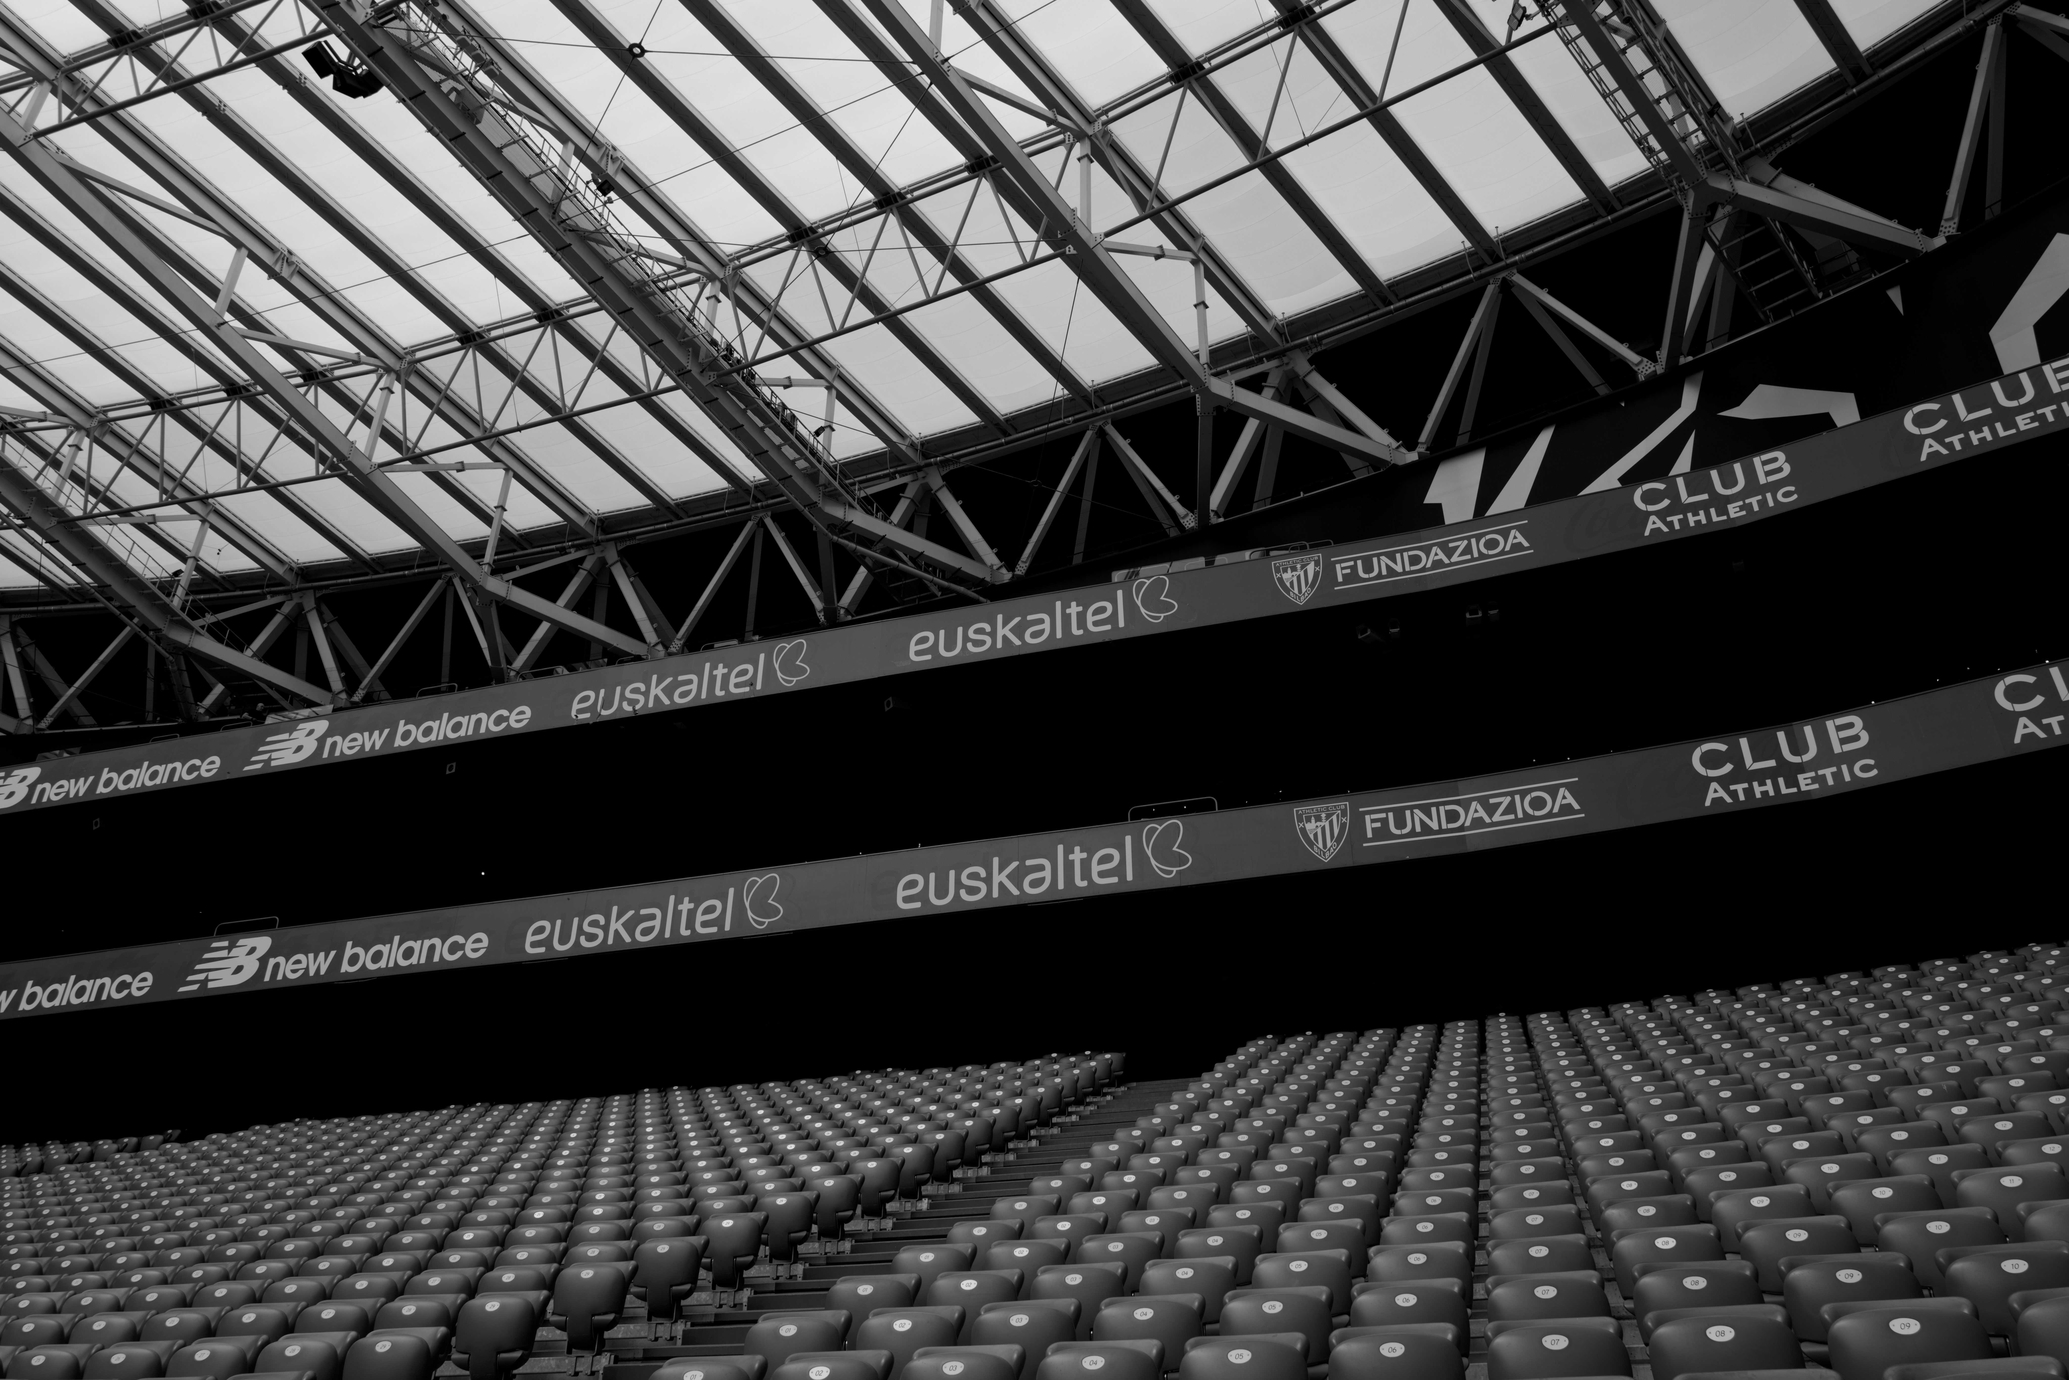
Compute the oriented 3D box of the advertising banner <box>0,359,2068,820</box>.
[{"bbox_3d":[-3.256,-0.640,26.172,35.474,1.062,1.161,-10,-31,17],"label":"advertising banner"}]

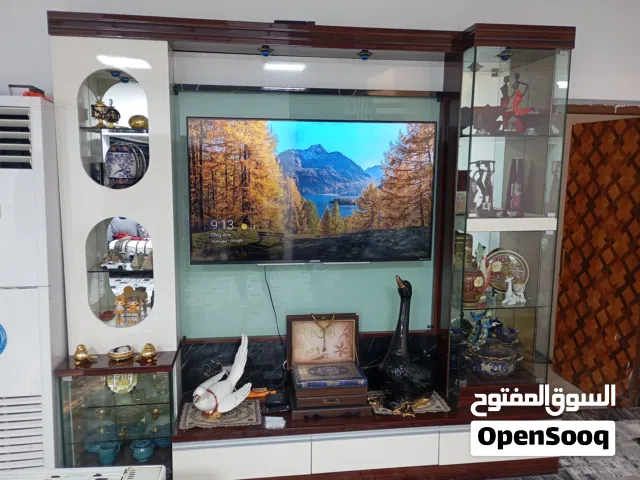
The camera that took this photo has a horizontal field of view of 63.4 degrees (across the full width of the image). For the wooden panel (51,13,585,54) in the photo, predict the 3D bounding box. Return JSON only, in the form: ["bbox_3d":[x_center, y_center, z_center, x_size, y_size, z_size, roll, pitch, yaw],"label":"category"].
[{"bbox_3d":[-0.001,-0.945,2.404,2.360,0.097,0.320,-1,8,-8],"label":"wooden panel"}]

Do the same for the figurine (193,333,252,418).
[{"bbox_3d":[-0.498,0.700,2.610,0.220,0.395,0.310,8,12,38],"label":"figurine"}]

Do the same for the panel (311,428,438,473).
[{"bbox_3d":[0.276,1.034,2.546,0.638,0.191,0.025,-1,8,-8],"label":"panel"}]

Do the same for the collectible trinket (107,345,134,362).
[{"bbox_3d":[-0.937,0.529,2.435,0.125,0.054,0.090,-1,8,-8],"label":"collectible trinket"}]

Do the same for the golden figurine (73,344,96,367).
[{"bbox_3d":[-1.087,0.529,2.401,0.070,0.084,0.115,9,12,40],"label":"golden figurine"}]

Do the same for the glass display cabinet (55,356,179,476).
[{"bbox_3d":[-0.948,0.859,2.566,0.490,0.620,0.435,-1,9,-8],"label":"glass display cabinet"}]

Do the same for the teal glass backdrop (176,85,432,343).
[{"bbox_3d":[-0.046,-0.113,2.710,1.356,1.259,0.040,-1,8,-8],"label":"teal glass backdrop"}]

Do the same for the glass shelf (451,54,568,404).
[{"bbox_3d":[0.955,-0.071,2.791,0.494,1.769,0.333,0,8,-8],"label":"glass shelf"}]

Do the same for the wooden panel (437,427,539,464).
[{"bbox_3d":[0.901,1.033,2.646,0.620,0.195,0.030,0,8,-8],"label":"wooden panel"}]

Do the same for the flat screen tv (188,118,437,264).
[{"bbox_3d":[-0.025,-0.240,2.612,1.230,0.711,0.060,-1,9,-8],"label":"flat screen tv"}]

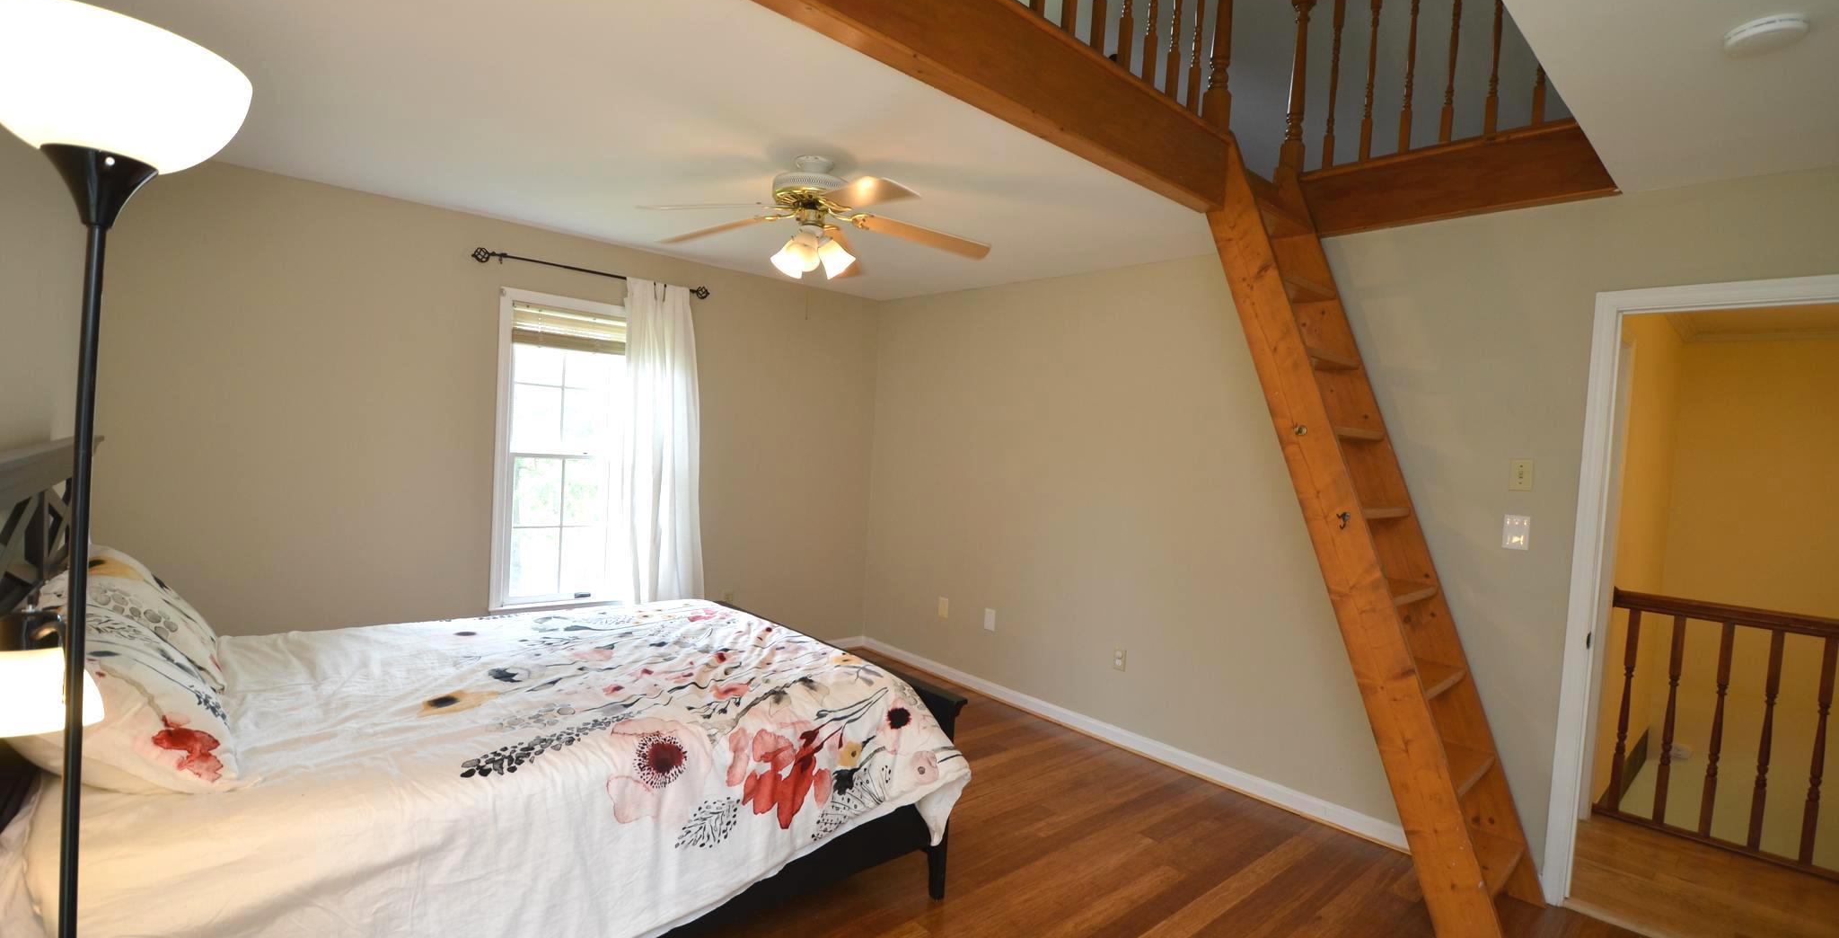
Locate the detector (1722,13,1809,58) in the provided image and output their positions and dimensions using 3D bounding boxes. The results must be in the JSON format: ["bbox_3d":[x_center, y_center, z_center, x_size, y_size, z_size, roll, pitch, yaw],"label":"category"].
[{"bbox_3d":[1.734,-0.884,1.567,0.122,0.034,0.122,1,3,-41],"label":"detector"}]

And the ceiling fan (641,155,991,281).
[{"bbox_3d":[-0.388,-0.882,2.687,1.260,0.390,1.260,1,3,-41],"label":"ceiling fan"}]

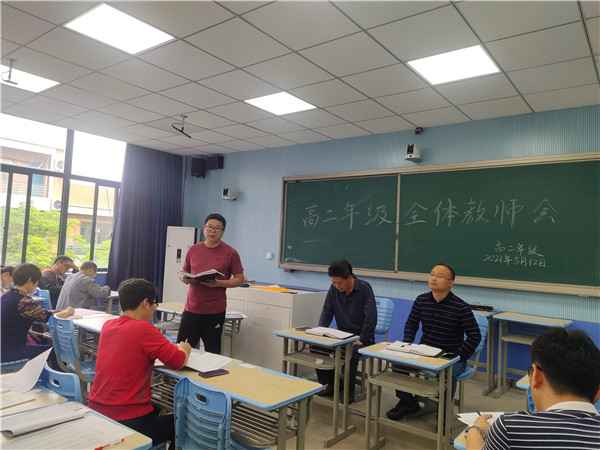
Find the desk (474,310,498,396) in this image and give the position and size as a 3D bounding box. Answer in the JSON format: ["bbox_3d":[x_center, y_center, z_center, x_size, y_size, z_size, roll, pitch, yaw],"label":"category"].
[{"bbox_3d":[1.636,1.228,4.371,0.610,0.740,0.440,1,-3,38],"label":"desk"}]

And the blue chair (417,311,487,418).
[{"bbox_3d":[1.156,1.118,3.384,0.420,0.810,0.550,1,-4,41],"label":"blue chair"}]

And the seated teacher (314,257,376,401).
[{"bbox_3d":[0.454,0.917,4.009,0.520,1.200,0.660,2,-3,26],"label":"seated teacher"}]

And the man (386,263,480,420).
[{"bbox_3d":[1.126,0.931,3.517,0.600,1.240,0.640,0,-4,43],"label":"man"}]

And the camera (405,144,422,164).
[{"bbox_3d":[1.320,-0.826,5.046,0.140,0.190,0.200,1,-3,38],"label":"camera"}]

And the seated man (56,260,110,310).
[{"bbox_3d":[-2.619,1.016,5.176,0.540,1.170,0.820,1,-3,38],"label":"seated man"}]

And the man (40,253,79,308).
[{"bbox_3d":[-3.080,0.991,5.462,0.550,1.200,0.800,1,-3,38],"label":"man"}]

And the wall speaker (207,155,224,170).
[{"bbox_3d":[-1.396,-1.023,7.154,0.270,0.200,0.180,1,-3,38],"label":"wall speaker"}]

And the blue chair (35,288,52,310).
[{"bbox_3d":[-2.796,1.156,5.048,0.420,0.850,0.520,1,-3,38],"label":"blue chair"}]

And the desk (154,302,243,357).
[{"bbox_3d":[-1.112,1.264,4.461,1.190,0.770,0.460,1,-3,38],"label":"desk"}]

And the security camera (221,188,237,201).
[{"bbox_3d":[-1.110,-0.485,6.835,0.170,0.190,0.300,2,-3,27],"label":"security camera"}]

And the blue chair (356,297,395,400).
[{"bbox_3d":[0.579,1.119,4.056,0.420,0.860,0.530,1,-3,38],"label":"blue chair"}]

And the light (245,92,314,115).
[{"bbox_3d":[-0.191,-1.272,4.536,0.590,0.040,0.590,1,-3,38],"label":"light"}]

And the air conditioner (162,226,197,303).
[{"bbox_3d":[-1.970,0.878,7.123,0.480,1.700,0.360,3,-3,-7],"label":"air conditioner"}]

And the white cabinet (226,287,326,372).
[{"bbox_3d":[-0.358,1.107,4.761,1.200,0.820,0.620,1,-3,40],"label":"white cabinet"}]

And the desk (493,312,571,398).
[{"bbox_3d":[2.140,1.246,4.008,0.610,0.770,0.430,1,-3,33],"label":"desk"}]

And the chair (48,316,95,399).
[{"bbox_3d":[-1.561,1.137,3.284,0.420,0.860,0.520,1,-3,38],"label":"chair"}]

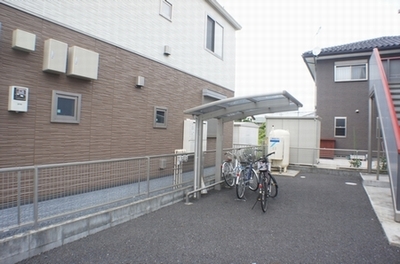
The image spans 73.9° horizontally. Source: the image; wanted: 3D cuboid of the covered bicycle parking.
[{"bbox_3d":[1.054,0.414,5.970,2.060,2.250,2.120,1,0,29],"label":"covered bicycle parking"}]

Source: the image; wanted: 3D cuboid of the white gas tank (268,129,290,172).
[{"bbox_3d":[3.132,0.758,10.369,0.780,1.690,0.970,1,0,30],"label":"white gas tank"}]

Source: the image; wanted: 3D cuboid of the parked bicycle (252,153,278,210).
[{"bbox_3d":[1.470,1.018,5.670,0.580,1.060,1.750,2,0,22],"label":"parked bicycle"}]

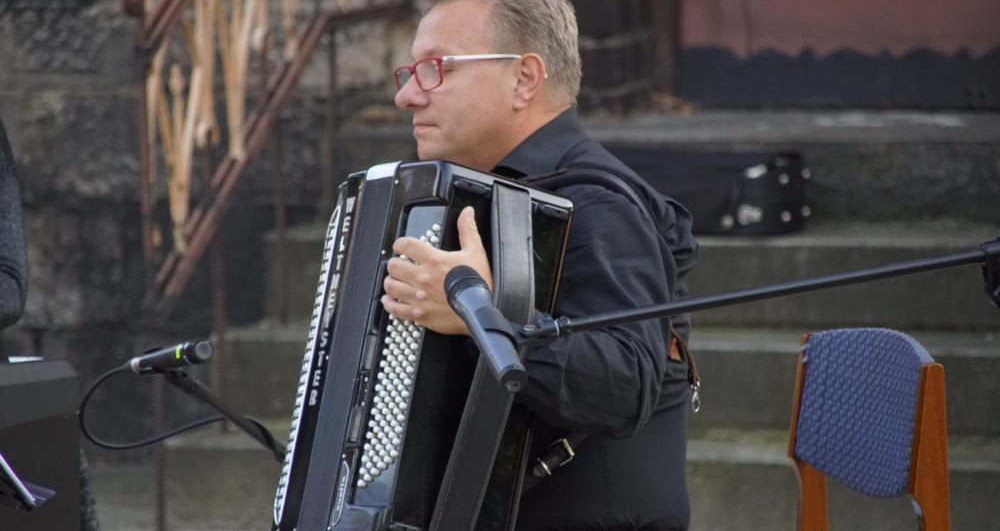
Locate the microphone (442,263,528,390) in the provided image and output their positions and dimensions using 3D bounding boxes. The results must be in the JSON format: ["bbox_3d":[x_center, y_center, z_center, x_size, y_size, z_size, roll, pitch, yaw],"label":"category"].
[{"bbox_3d":[-0.016,0.074,9.750,0.050,0.050,0.260,0,28,-16],"label":"microphone"}]

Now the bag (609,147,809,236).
[{"bbox_3d":[0.283,-0.135,14.900,0.500,0.142,0.190,2,5,17],"label":"bag"}]

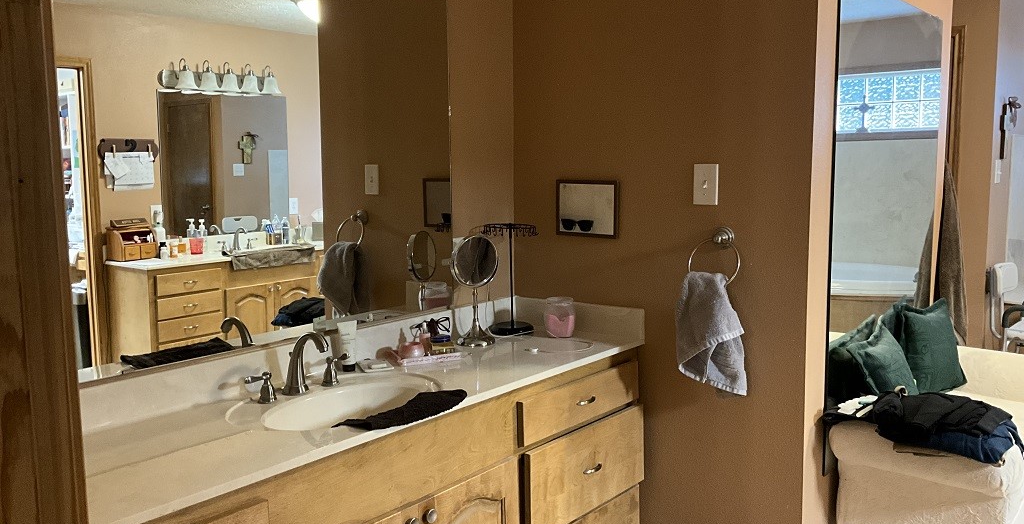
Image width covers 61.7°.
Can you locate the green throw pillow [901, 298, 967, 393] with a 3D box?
[{"bbox_3d":[1.645,0.332,3.332,0.390,0.370,0.140,-5,-8,-41],"label":"green throw pillow"}]

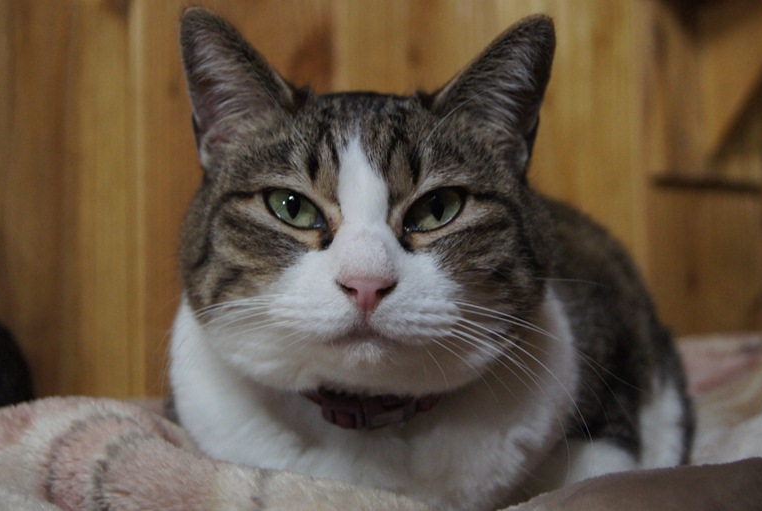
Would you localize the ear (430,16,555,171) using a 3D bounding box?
[{"bbox_3d":[0.040,-0.058,0.385,0.039,0.052,0.025,17,-5,-16],"label":"ear"}]

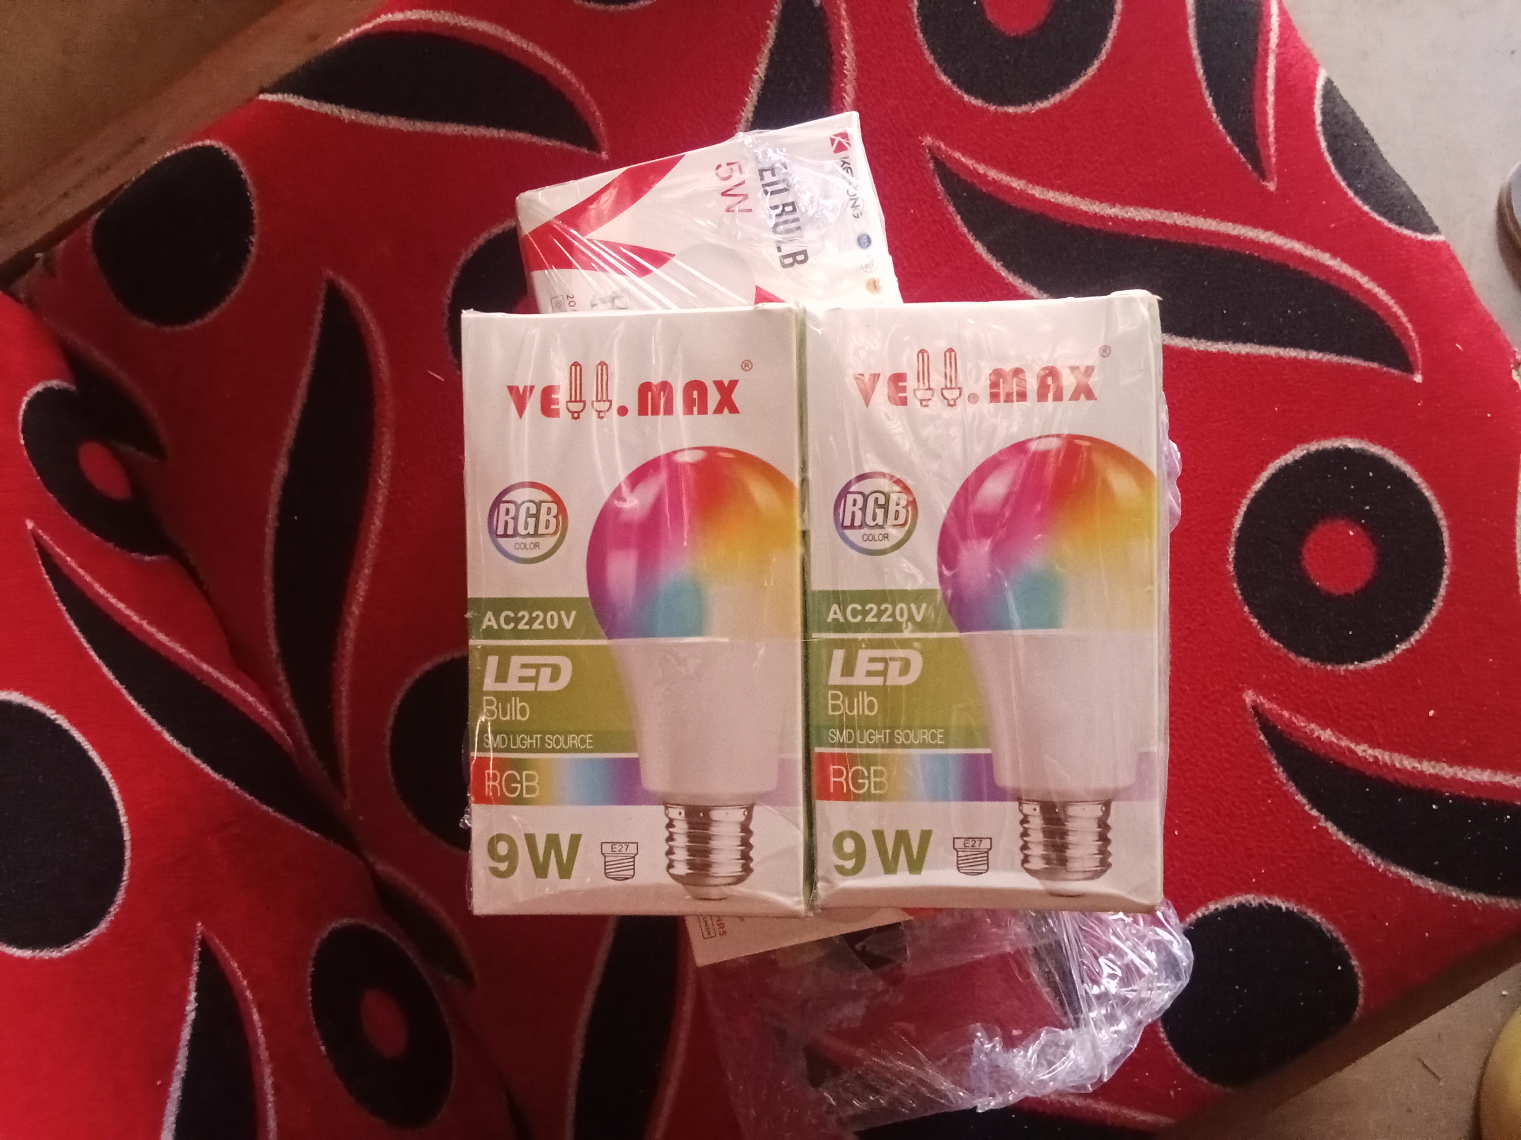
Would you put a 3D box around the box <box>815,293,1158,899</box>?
[{"bbox_3d":[0.043,0.007,0.259,0.063,0.063,0.113,-1,90,2],"label":"box"}]

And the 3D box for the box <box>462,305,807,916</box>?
[{"bbox_3d":[-0.022,0.008,0.262,0.063,0.063,0.113,-1,90,2],"label":"box"}]

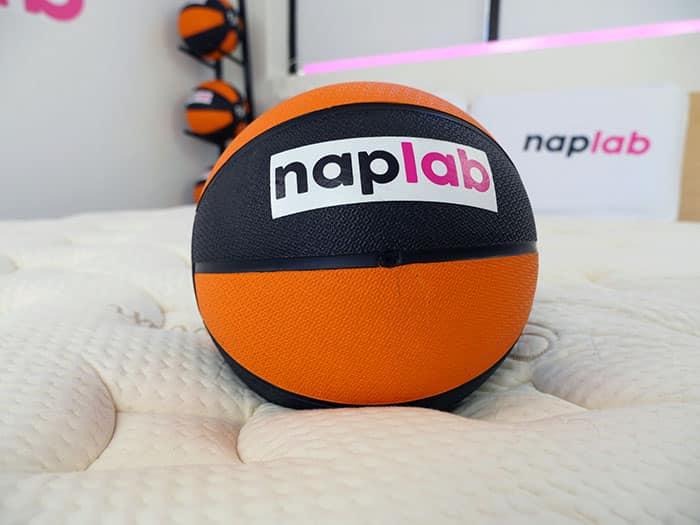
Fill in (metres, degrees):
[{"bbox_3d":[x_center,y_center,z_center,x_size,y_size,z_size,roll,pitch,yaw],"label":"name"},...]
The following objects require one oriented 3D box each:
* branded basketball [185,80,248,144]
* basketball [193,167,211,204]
[{"bbox_3d":[-0.536,-0.604,1.949,0.232,0.232,0.232,2,13,13],"label":"branded basketball"},{"bbox_3d":[-0.533,-0.306,2.019,0.232,0.232,0.232,2,13,13],"label":"basketball"}]

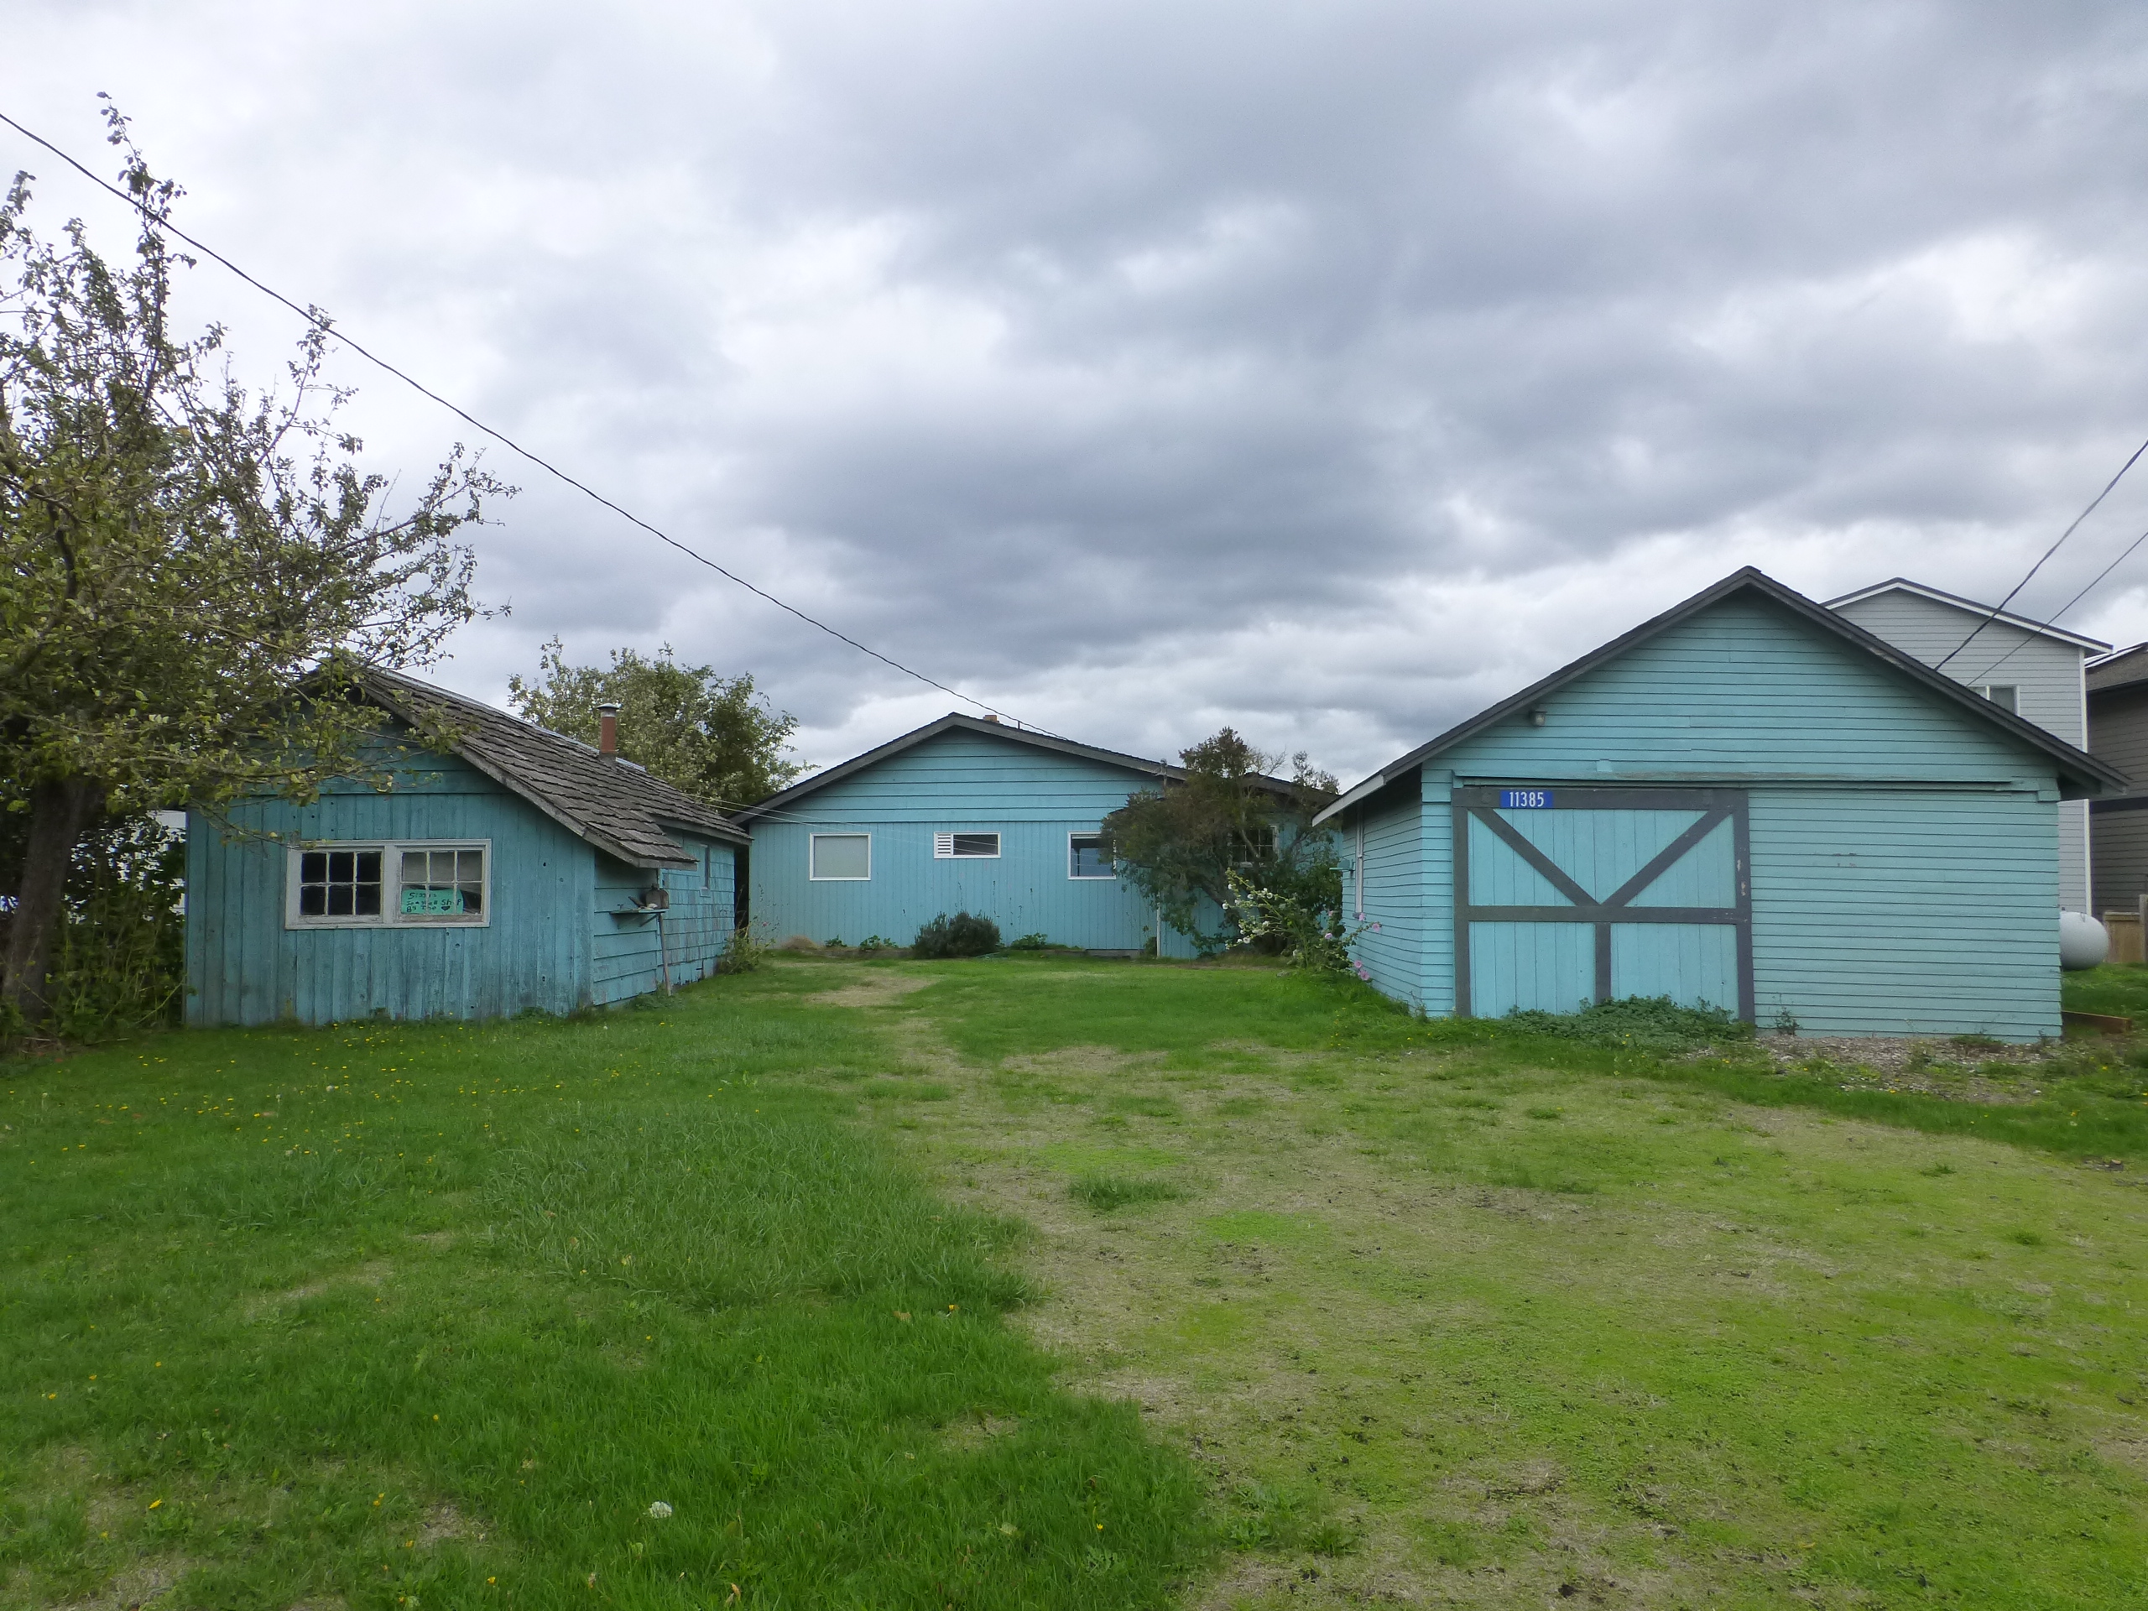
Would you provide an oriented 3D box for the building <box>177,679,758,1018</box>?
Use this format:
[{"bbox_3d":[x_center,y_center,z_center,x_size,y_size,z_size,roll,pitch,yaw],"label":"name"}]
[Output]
[{"bbox_3d":[-6.703,0.579,18.078,4.560,3.400,7.180,0,-3,-1],"label":"building"}]

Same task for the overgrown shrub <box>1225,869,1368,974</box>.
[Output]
[{"bbox_3d":[3.359,1.762,22.500,2.050,1.600,1.800,0,-3,4],"label":"overgrown shrub"}]

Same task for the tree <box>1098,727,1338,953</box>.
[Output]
[{"bbox_3d":[2.597,0.710,26.800,4.000,4.100,3.400,0,-3,0],"label":"tree"}]

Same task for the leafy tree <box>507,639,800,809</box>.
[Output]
[{"bbox_3d":[-8.750,-0.192,31.000,5.700,6.100,5.200,0,-3,0],"label":"leafy tree"}]

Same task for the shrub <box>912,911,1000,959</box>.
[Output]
[{"bbox_3d":[-2.287,2.516,29.000,1.700,0.980,1.300,0,-3,11],"label":"shrub"}]

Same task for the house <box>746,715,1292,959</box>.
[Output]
[{"bbox_3d":[-0.211,0.827,33.859,12.360,4.850,9.000,0,-3,11],"label":"house"}]

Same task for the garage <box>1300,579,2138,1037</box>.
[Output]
[{"bbox_3d":[6.876,0.195,18.590,7.040,4.500,8.120,0,-3,4],"label":"garage"}]

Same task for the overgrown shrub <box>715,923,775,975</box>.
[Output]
[{"bbox_3d":[-4.748,2.071,21.500,0.800,0.720,0.700,0,-3,0],"label":"overgrown shrub"}]

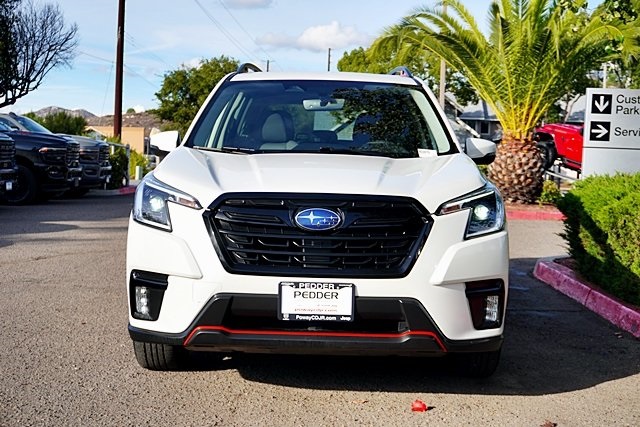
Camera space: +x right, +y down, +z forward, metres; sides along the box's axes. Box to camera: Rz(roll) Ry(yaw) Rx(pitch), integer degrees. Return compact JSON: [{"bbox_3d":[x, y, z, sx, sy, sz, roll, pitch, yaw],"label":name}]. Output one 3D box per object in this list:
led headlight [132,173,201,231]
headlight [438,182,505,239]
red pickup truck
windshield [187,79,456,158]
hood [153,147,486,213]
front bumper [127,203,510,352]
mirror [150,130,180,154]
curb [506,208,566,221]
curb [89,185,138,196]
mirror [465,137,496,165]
[{"bbox_3d":[-0.687,-0.050,4.070,0.400,0.260,0.460,1,3,1],"label":"led headlight"},{"bbox_3d":[0.682,-0.024,4.056,0.400,0.260,0.460,1,3,1],"label":"headlight"},{"bbox_3d":[8.500,-1.750,26.300,5.200,1.880,1.900,8,4,15],"label":"red pickup truck"},{"bbox_3d":[0.021,-0.567,5.360,1.480,0.520,0.820,1,3,1],"label":"windshield"},{"bbox_3d":[0.004,-0.178,4.407,1.600,0.240,1.220,1,3,1],"label":"hood"},{"bbox_3d":[-0.009,0.265,4.027,1.800,0.640,0.600,1,3,1],"label":"front bumper"},{"bbox_3d":[-0.907,-0.410,5.378,0.230,0.170,0.150,1,3,1],"label":"mirror"},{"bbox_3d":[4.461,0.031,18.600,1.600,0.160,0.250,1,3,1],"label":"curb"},{"bbox_3d":[-6.005,-0.658,26.500,1.700,0.180,0.350,1,3,1],"label":"curb"},{"bbox_3d":[0.943,-0.374,5.358,0.230,0.170,0.150,1,3,1],"label":"mirror"}]

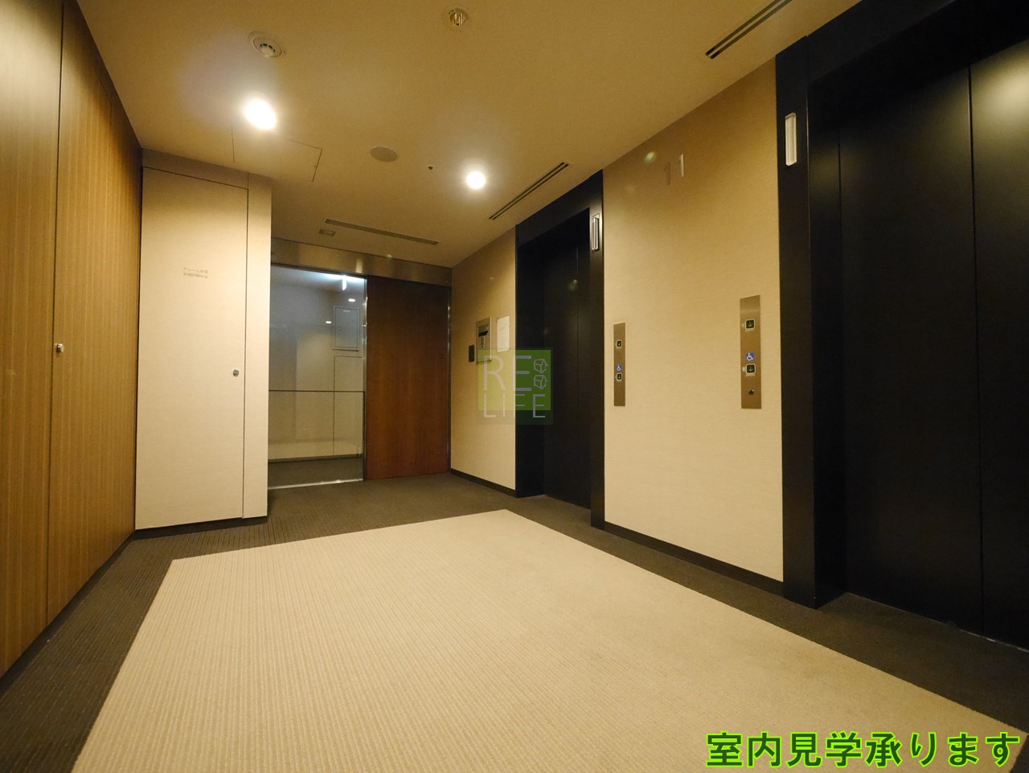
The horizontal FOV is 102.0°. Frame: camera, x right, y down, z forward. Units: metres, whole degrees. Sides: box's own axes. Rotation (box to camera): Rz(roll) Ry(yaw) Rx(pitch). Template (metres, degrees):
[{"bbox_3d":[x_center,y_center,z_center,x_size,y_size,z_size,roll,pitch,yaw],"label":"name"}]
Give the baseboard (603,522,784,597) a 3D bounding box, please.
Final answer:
[{"bbox_3d":[0.890,0.913,2.293,0.018,0.067,1.083,1,-2,-33],"label":"baseboard"}]

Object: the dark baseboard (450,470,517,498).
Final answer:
[{"bbox_3d":[-0.362,0.962,4.252,0.018,0.062,1.379,1,-2,-33],"label":"dark baseboard"}]

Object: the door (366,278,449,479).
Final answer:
[{"bbox_3d":[-1.176,-0.088,4.649,0.923,2.175,0.045,1,-2,-33],"label":"door"}]

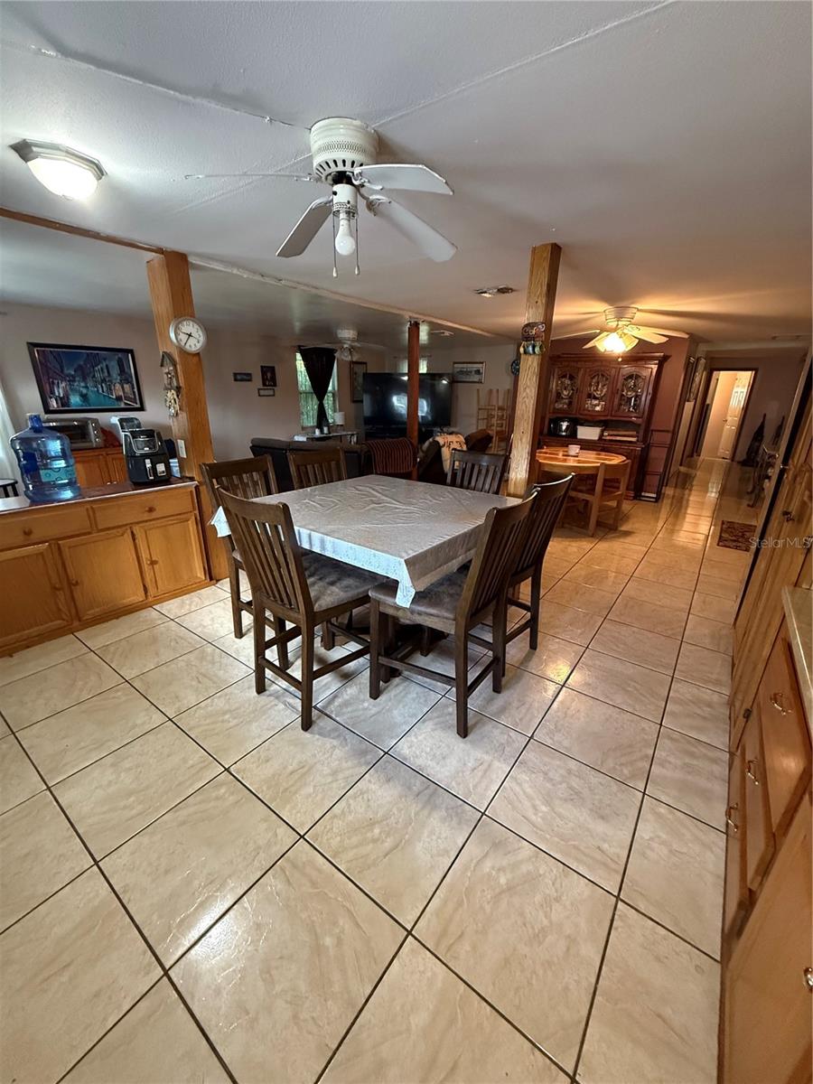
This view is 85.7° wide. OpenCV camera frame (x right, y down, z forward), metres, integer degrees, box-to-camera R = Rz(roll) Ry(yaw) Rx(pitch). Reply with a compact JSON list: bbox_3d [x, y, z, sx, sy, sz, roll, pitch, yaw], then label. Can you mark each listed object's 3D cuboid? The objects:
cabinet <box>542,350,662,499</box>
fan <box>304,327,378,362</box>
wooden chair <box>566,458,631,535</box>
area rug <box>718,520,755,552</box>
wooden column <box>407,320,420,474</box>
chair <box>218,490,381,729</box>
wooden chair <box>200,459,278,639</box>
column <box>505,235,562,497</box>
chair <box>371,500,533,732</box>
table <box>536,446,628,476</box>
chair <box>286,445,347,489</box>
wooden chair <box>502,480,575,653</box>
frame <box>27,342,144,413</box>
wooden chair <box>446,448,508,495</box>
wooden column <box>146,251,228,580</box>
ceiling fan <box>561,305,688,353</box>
[{"bbox_3d":[2.925,-1.791,6.777,1.568,2.026,0.477,15,24,34],"label":"cabinet"},{"bbox_3d":[-0.782,-2.609,5.841,1.123,0.416,1.123,15,24,34],"label":"fan"},{"bbox_3d":[2.105,-0.531,4.913,0.435,0.810,0.468,-13,24,-35],"label":"wooden chair"},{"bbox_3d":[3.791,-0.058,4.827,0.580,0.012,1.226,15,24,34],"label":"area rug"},{"bbox_3d":[0.063,-1.401,5.173,0.094,2.242,0.094,15,24,34],"label":"wooden column"},{"bbox_3d":[-0.436,0.247,2.095,0.440,1.095,0.571,17,25,38],"label":"chair"},{"bbox_3d":[-0.745,0.082,2.549,0.584,1.075,0.461,15,24,33],"label":"wooden chair"},{"bbox_3d":[0.768,-0.601,2.846,0.133,2.231,0.083,15,24,34],"label":"column"},{"bbox_3d":[0.195,0.276,2.068,0.584,1.075,0.461,14,23,32],"label":"chair"},{"bbox_3d":[2.065,-0.703,5.502,1.133,0.749,1.521,15,24,34],"label":"table"},{"bbox_3d":[-0.375,-0.022,2.868,0.584,1.075,0.461,17,25,37],"label":"chair"},{"bbox_3d":[0.484,0.139,2.473,0.584,1.075,0.461,17,25,37],"label":"wooden chair"},{"bbox_3d":[-3.392,-1.749,4.744,0.030,0.670,0.965,15,24,34],"label":"frame"},{"bbox_3d":[0.318,-0.045,2.979,0.440,1.095,0.571,15,24,34],"label":"wooden chair"},{"bbox_3d":[-1.540,-0.763,3.155,0.231,2.226,0.153,15,24,34],"label":"wooden column"},{"bbox_3d":[2.064,-2.065,4.324,1.300,0.405,1.300,-14,25,-37],"label":"ceiling fan"}]

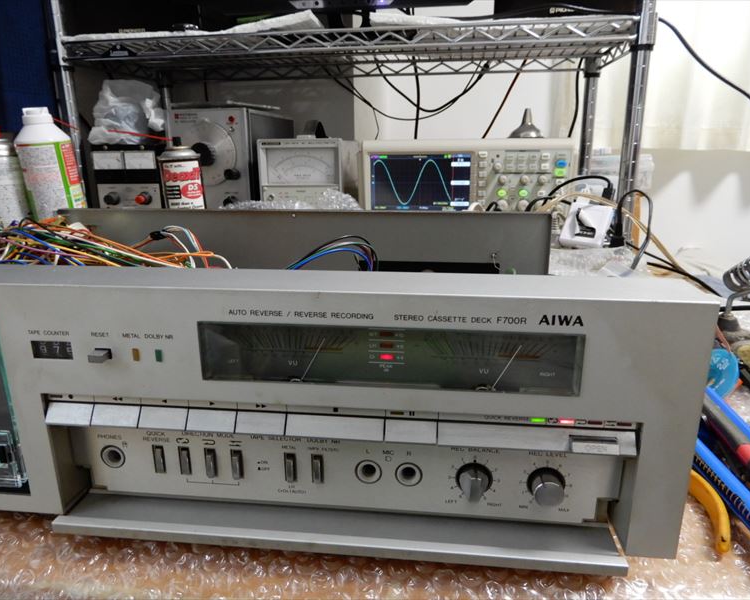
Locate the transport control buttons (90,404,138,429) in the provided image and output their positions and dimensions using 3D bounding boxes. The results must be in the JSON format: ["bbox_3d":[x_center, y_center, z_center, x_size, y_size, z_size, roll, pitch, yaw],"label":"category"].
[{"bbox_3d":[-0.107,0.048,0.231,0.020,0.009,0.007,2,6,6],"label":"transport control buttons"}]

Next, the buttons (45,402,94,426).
[{"bbox_3d":[-0.123,0.046,0.225,0.019,0.009,0.006,2,1,6],"label":"buttons"}]

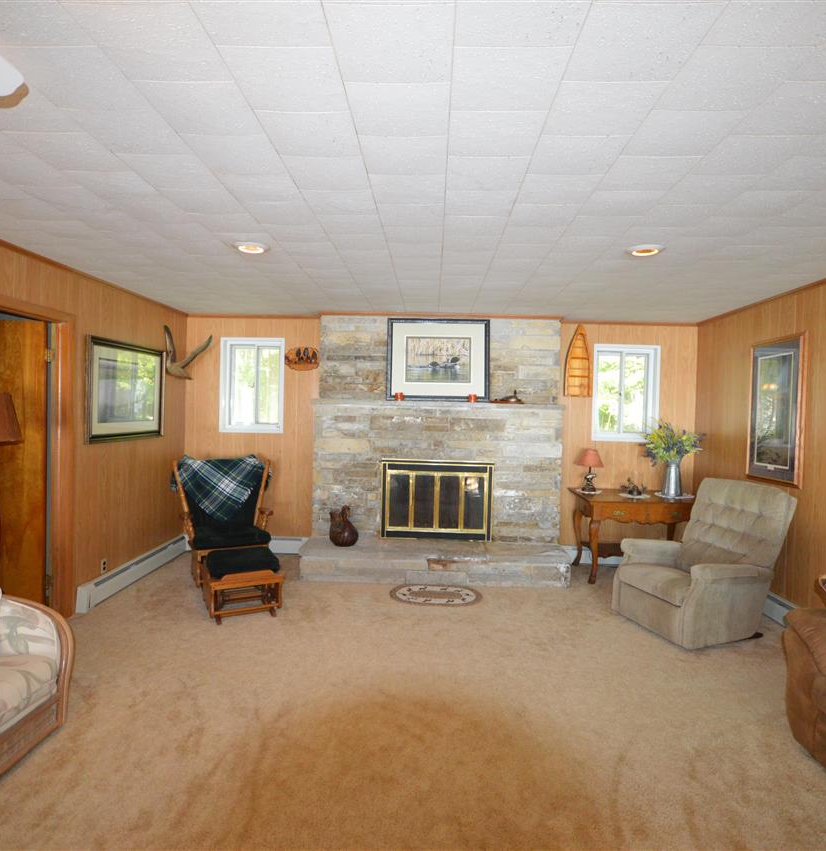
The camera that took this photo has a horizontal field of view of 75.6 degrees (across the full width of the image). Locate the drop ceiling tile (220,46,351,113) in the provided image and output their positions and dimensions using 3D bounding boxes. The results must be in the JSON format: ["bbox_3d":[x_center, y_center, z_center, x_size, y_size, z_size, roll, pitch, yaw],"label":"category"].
[{"bbox_3d":[-0.364,-1.028,1.587,0.310,0.016,0.303,1,1,2],"label":"drop ceiling tile"}]

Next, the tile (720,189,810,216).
[{"bbox_3d":[1.579,-1.002,2.414,0.310,0.016,0.303,1,1,2],"label":"tile"}]

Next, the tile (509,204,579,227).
[{"bbox_3d":[0.614,-1.008,2.552,0.311,0.022,0.296,1,1,2],"label":"tile"}]

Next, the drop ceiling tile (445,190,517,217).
[{"bbox_3d":[0.304,-1.017,2.429,0.310,0.018,0.300,1,1,2],"label":"drop ceiling tile"}]

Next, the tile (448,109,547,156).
[{"bbox_3d":[0.281,-1.007,1.838,0.310,0.018,0.300,1,1,2],"label":"tile"}]

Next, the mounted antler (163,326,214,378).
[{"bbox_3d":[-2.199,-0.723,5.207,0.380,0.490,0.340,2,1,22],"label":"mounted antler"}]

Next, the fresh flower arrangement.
[{"bbox_3d":[2.372,0.153,4.915,0.510,0.400,0.440,1,1,2],"label":"fresh flower arrangement"}]

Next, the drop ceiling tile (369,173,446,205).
[{"bbox_3d":[-0.018,-1.013,2.277,0.311,0.022,0.296,1,1,2],"label":"drop ceiling tile"}]

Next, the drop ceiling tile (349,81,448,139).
[{"bbox_3d":[-0.041,-1.023,1.725,0.310,0.016,0.303,1,1,2],"label":"drop ceiling tile"}]

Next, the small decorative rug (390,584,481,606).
[{"bbox_3d":[0.190,1.360,4.290,0.740,0.012,0.500,1,1,2],"label":"small decorative rug"}]

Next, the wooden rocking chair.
[{"bbox_3d":[-1.698,0.805,4.760,0.730,1.020,0.780,1,1,-24],"label":"wooden rocking chair"}]

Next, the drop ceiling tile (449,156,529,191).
[{"bbox_3d":[0.295,-1.024,2.163,0.310,0.016,0.303,1,1,2],"label":"drop ceiling tile"}]

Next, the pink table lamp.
[{"bbox_3d":[1.724,0.442,5.204,0.270,0.415,0.270,1,1,2],"label":"pink table lamp"}]

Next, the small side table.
[{"bbox_3d":[2.040,1.031,4.958,0.980,0.745,0.700,1,1,2],"label":"small side table"}]

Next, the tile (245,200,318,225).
[{"bbox_3d":[-0.634,-1.035,2.603,0.312,0.020,0.302,1,1,2],"label":"tile"}]

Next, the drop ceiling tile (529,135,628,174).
[{"bbox_3d":[0.603,-1.003,1.974,0.310,0.018,0.300,1,1,2],"label":"drop ceiling tile"}]

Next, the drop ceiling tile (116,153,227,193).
[{"bbox_3d":[-0.955,-1.029,2.161,0.311,0.022,0.296,1,1,2],"label":"drop ceiling tile"}]

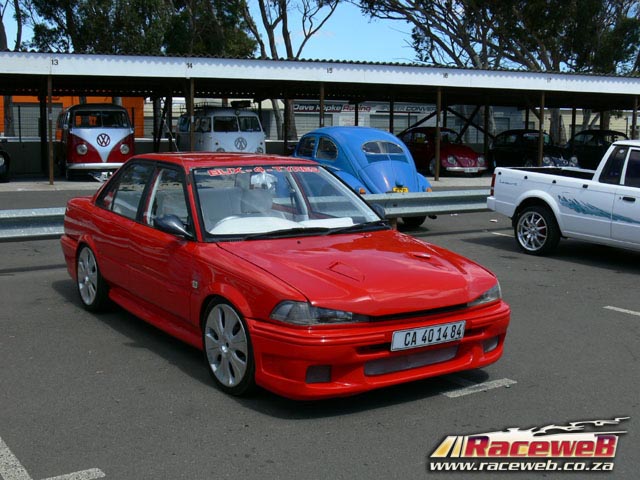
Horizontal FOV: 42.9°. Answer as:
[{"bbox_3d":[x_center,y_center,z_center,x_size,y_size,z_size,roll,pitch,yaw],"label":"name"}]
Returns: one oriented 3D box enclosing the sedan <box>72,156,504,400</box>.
[{"bbox_3d":[-0.576,0.029,6.075,1.680,1.325,4.250,-4,10,-34],"label":"sedan"}]

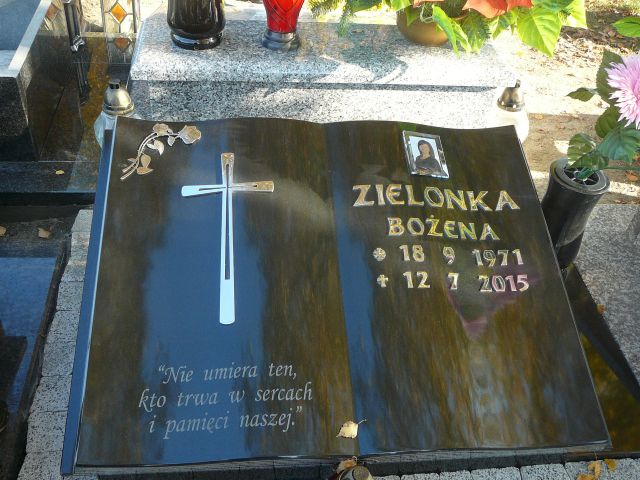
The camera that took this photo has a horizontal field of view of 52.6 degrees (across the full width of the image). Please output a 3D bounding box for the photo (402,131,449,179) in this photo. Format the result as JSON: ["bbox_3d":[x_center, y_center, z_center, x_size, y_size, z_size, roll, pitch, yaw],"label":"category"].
[{"bbox_3d":[0.251,-0.203,1.528,0.090,0.013,0.126,4,58,-14],"label":"photo"}]

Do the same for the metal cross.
[{"bbox_3d":[-0.192,-0.020,1.360,0.201,0.013,0.419,-2,59,-4],"label":"metal cross"}]

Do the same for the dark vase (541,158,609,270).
[{"bbox_3d":[0.616,-0.058,1.609,0.143,0.237,0.143,0,39,-7],"label":"dark vase"}]

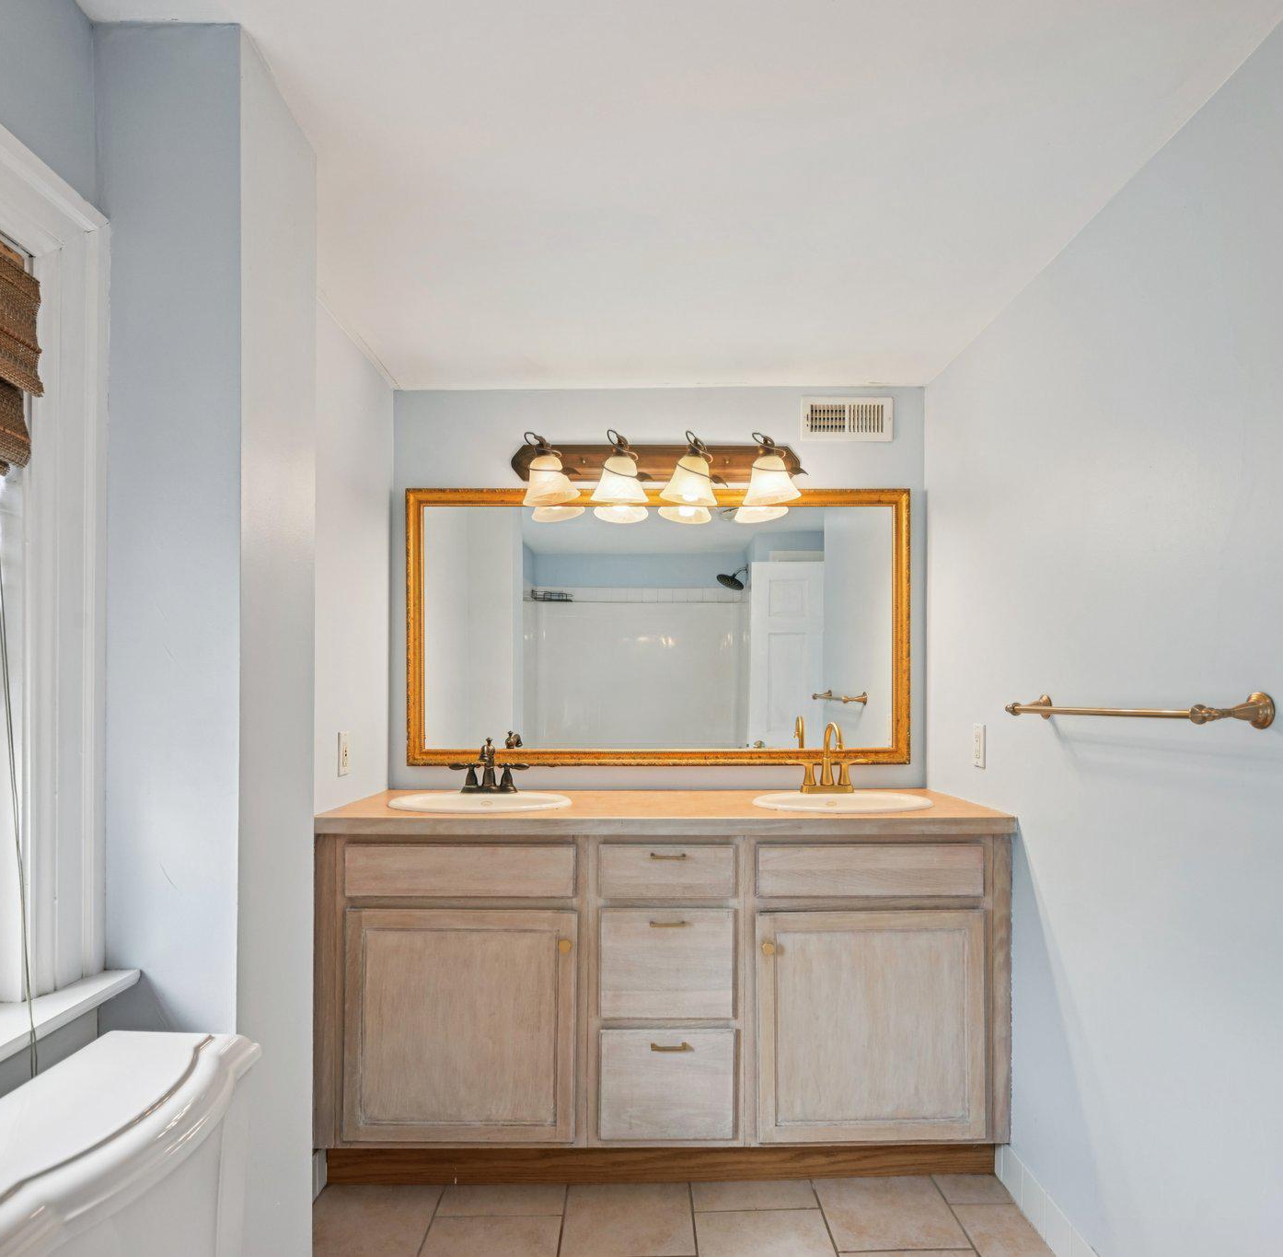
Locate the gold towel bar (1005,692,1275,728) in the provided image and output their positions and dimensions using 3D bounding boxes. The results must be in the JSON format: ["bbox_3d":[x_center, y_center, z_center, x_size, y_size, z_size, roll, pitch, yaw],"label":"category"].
[{"bbox_3d":[0.842,0.146,1.521,0.093,0.056,0.706,0,-5,0],"label":"gold towel bar"}]

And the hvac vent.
[{"bbox_3d":[0.639,-0.646,2.594,0.286,0.138,0.020,0,-2,0],"label":"hvac vent"}]

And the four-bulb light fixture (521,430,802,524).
[{"bbox_3d":[0.045,-0.475,2.495,0.885,0.227,0.209,0,-2,0],"label":"four-bulb light fixture"}]

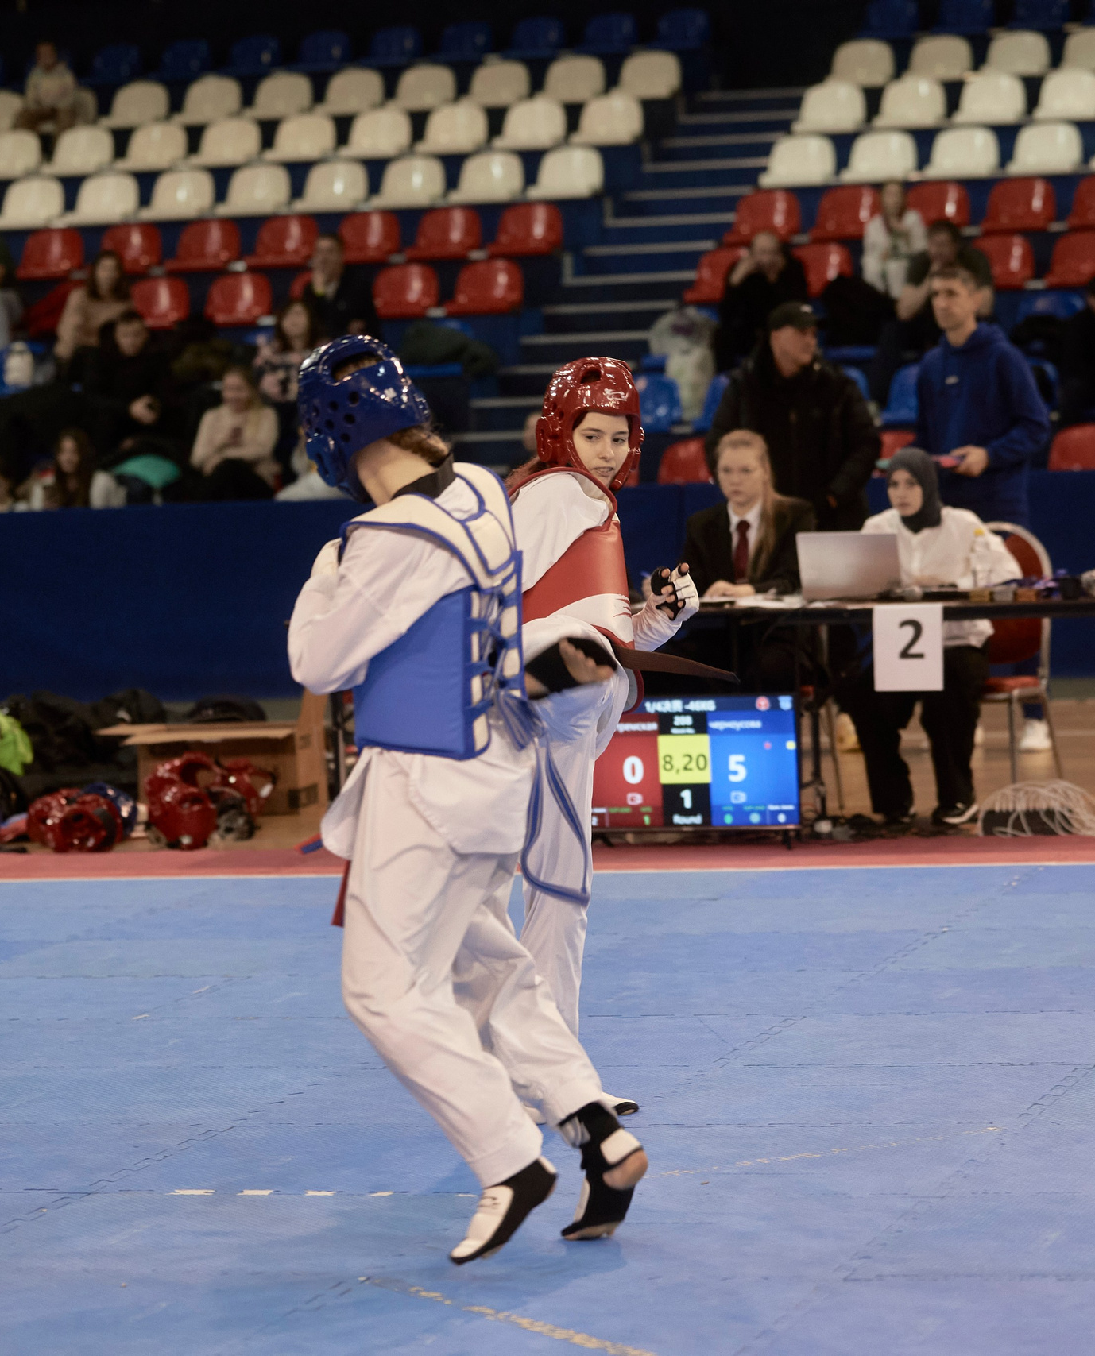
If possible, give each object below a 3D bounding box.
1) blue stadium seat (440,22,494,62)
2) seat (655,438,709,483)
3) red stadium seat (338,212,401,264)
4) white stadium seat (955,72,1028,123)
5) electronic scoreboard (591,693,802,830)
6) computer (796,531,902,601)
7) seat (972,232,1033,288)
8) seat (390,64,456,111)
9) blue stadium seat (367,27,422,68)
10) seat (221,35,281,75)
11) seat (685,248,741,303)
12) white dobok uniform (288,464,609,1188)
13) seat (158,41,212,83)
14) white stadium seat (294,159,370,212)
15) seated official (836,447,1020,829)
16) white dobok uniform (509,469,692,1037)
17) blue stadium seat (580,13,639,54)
[{"bbox_3d":[-0.573,-4.137,33.275,0.395,0.310,0.380,-1,3,15],"label":"blue stadium seat"},{"bbox_3d":[0.687,-0.978,24.322,0.400,0.300,0.380,-2,4,15],"label":"seat"},{"bbox_3d":[-1.055,-2.565,29.601,0.400,0.330,0.390,-1,4,15],"label":"red stadium seat"},{"bbox_3d":[2.668,-3.488,30.598,0.400,0.330,0.390,-1,4,15],"label":"white stadium seat"},{"bbox_3d":[0.412,0.258,15.689,0.730,0.420,0.090,-1,4,16],"label":"electronic scoreboard"},{"bbox_3d":[1.006,-0.363,16.414,0.320,0.207,0.285,-1,4,18],"label":"computer"},{"bbox_3d":[2.430,-2.253,27.632,0.395,0.310,0.380,-1,3,15],"label":"seat"},{"bbox_3d":[-0.768,-3.602,31.045,0.390,0.302,0.365,-1,4,16],"label":"seat"},{"bbox_3d":[-0.987,-3.944,32.045,0.390,0.302,0.365,-1,4,16],"label":"blue stadium seat"},{"bbox_3d":[-1.930,-4.055,33.133,0.400,0.310,0.350,-2,4,15],"label":"seat"},{"bbox_3d":[0.956,-2.222,28.072,0.400,0.330,0.390,-1,4,15],"label":"seat"},{"bbox_3d":[-0.170,0.255,8.728,0.480,1.243,0.450,0,4,30],"label":"white dobok uniform"},{"bbox_3d":[-2.383,-3.941,32.690,0.400,0.300,0.380,-2,4,15],"label":"seat"},{"bbox_3d":[-1.202,-2.728,28.120,0.360,0.287,0.330,-2,4,16],"label":"white stadium seat"},{"bbox_3d":[1.225,-0.135,16.300,0.520,1.180,0.620,-1,4,20],"label":"seated official"},{"bbox_3d":[0.087,0.238,10.950,0.450,1.340,0.470,-1,4,18],"label":"white dobok uniform"},{"bbox_3d":[0.381,-4.165,33.020,0.395,0.310,0.380,-1,3,15],"label":"blue stadium seat"}]

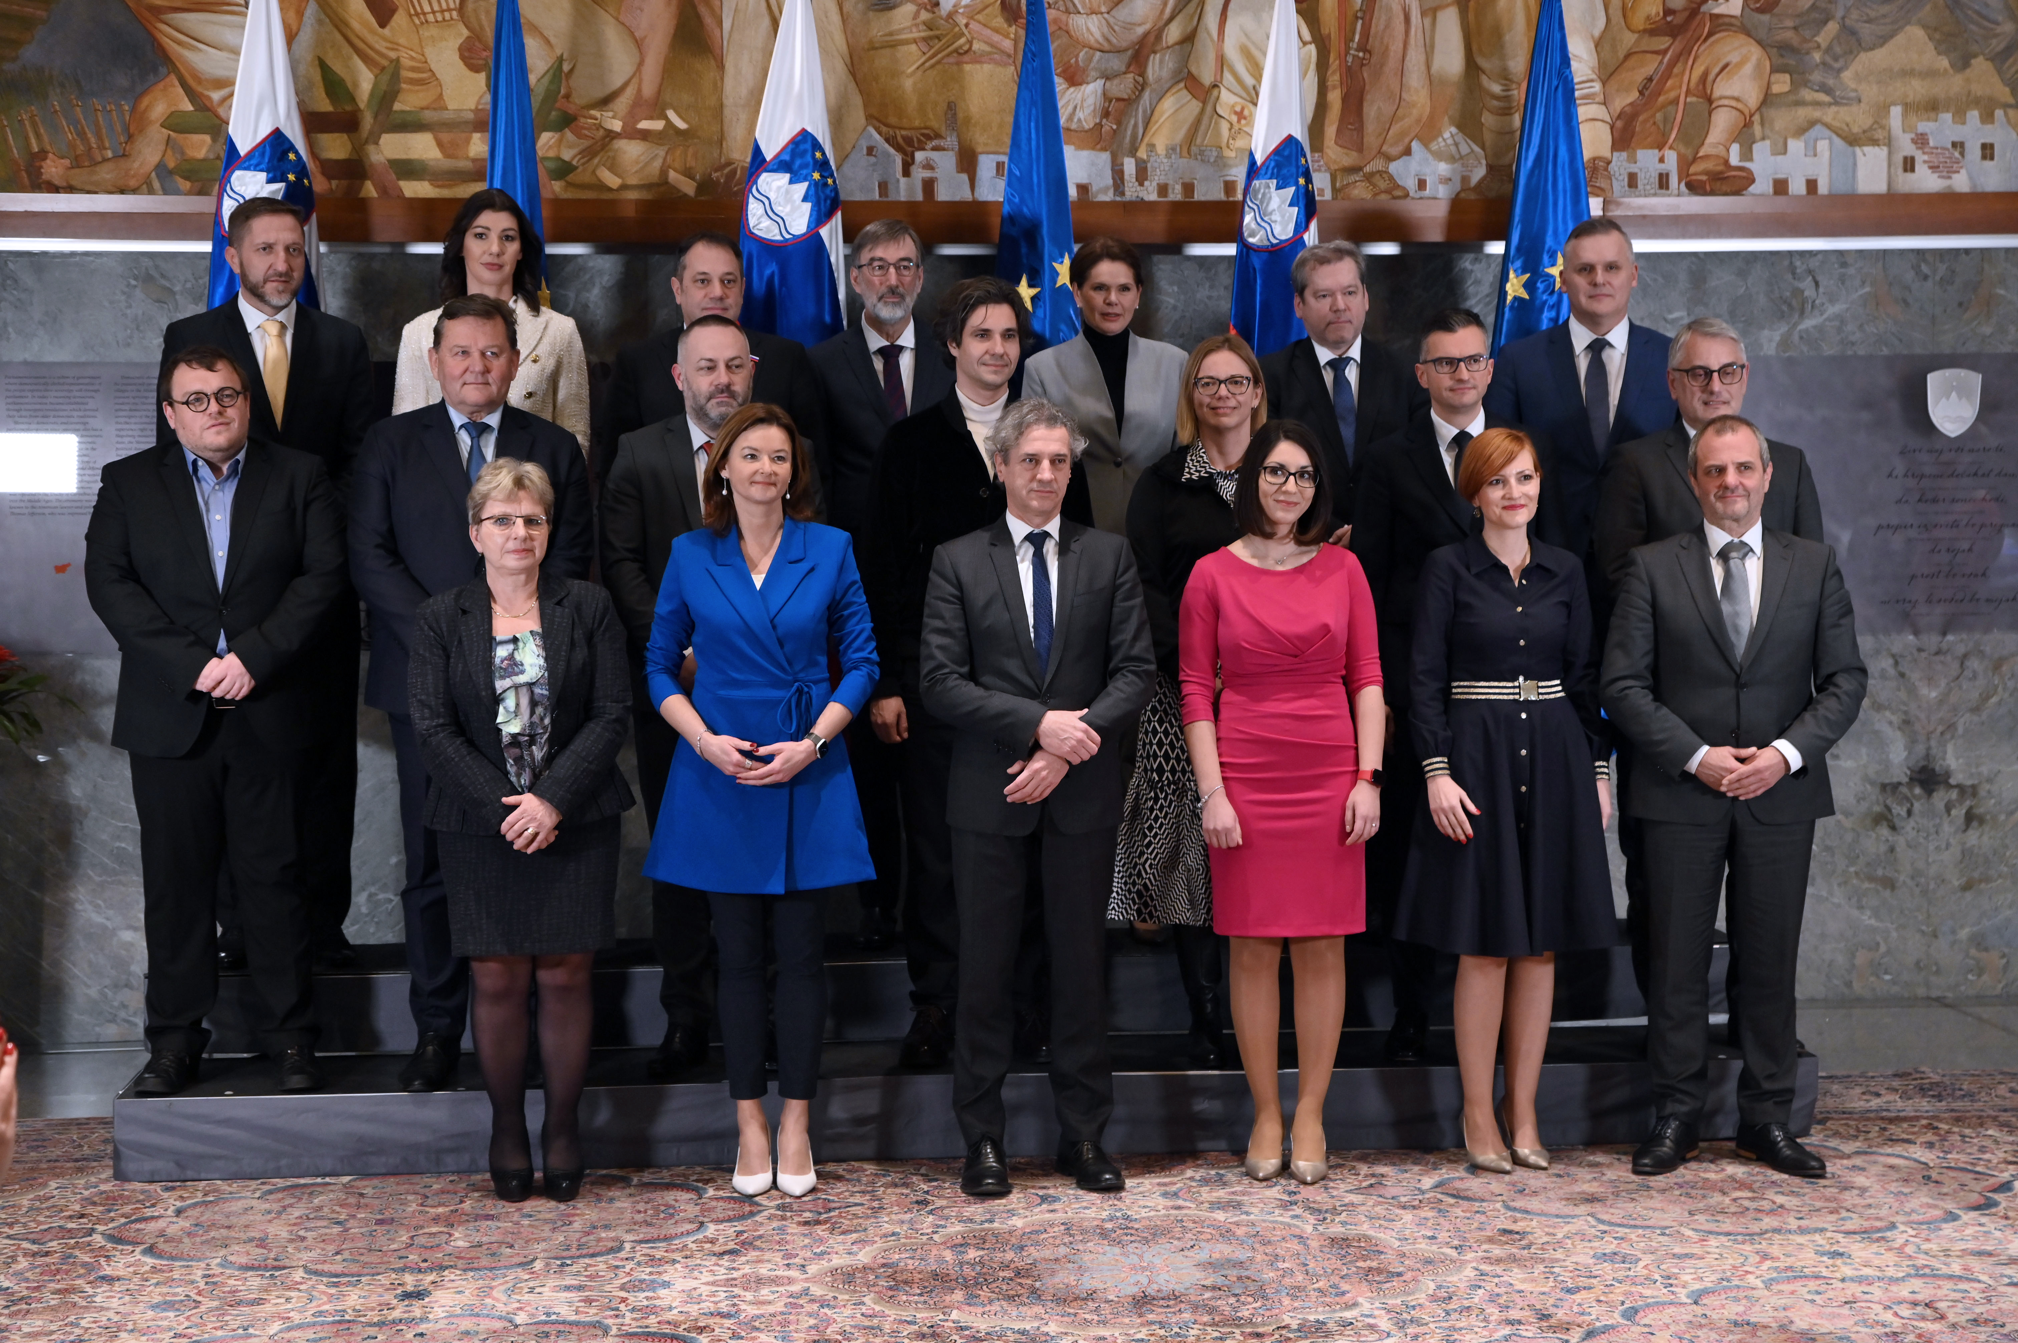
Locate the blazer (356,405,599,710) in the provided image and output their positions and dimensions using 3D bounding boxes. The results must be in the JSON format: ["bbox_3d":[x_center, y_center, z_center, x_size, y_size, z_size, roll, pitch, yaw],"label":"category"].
[{"bbox_3d":[-1.265,-0.267,7.933,0.575,0.740,0.330,-1,3,-9],"label":"blazer"}]

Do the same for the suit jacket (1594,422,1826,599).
[{"bbox_3d":[1.743,-0.252,8.340,0.540,0.740,0.290,-1,4,-2],"label":"suit jacket"}]

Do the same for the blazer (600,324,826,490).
[{"bbox_3d":[-0.748,-0.513,8.554,0.570,0.740,0.310,-1,3,-9],"label":"blazer"}]

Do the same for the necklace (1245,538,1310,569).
[{"bbox_3d":[0.615,-0.283,7.740,0.145,0.085,0.125,-1,4,-4],"label":"necklace"}]

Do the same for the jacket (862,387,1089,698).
[{"bbox_3d":[-0.072,-0.301,8.099,0.550,0.759,0.310,-1,3,-19],"label":"jacket"}]

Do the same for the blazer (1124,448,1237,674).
[{"bbox_3d":[0.521,-0.258,8.129,0.470,0.600,0.270,-1,3,-16],"label":"blazer"}]

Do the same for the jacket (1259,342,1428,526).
[{"bbox_3d":[0.862,-0.499,8.733,0.540,0.740,0.310,-1,3,-13],"label":"jacket"}]

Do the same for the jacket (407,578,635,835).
[{"bbox_3d":[-1.095,0.074,7.530,0.500,0.575,0.360,-1,3,-7],"label":"jacket"}]

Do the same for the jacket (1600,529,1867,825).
[{"bbox_3d":[1.659,0.009,7.690,0.590,0.680,0.370,0,3,7],"label":"jacket"}]

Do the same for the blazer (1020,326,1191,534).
[{"bbox_3d":[0.260,-0.529,8.672,0.460,0.700,0.270,-1,3,-12],"label":"blazer"}]

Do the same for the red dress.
[{"bbox_3d":[0.619,0.155,7.670,0.460,0.890,0.310,-1,3,-1],"label":"red dress"}]

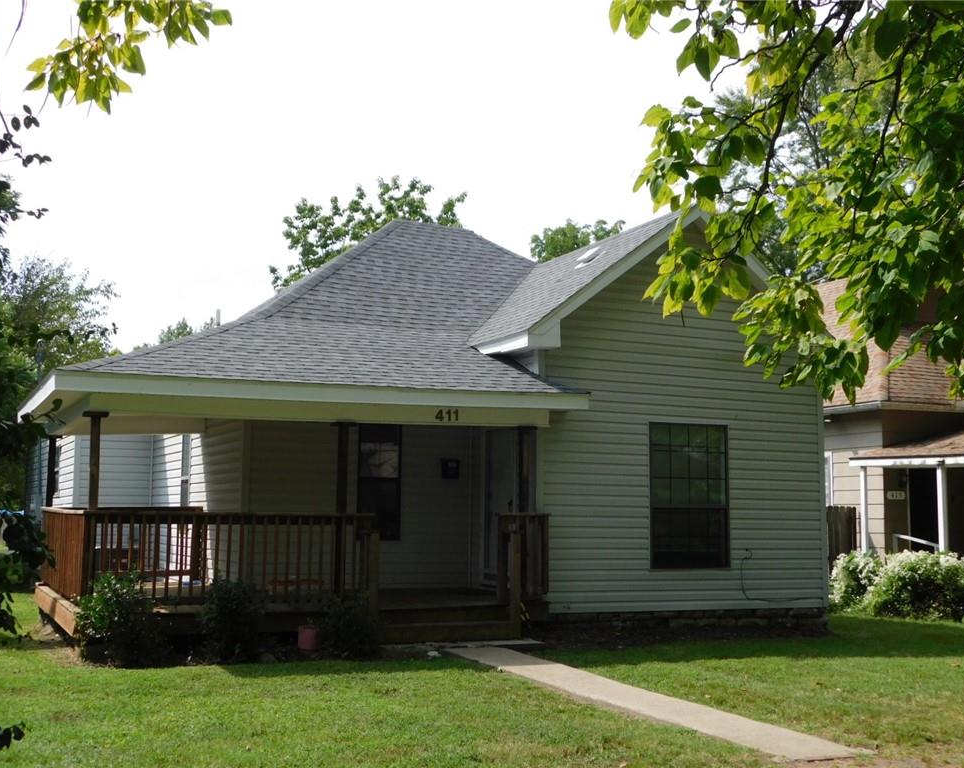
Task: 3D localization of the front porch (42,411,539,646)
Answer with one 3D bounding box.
[{"bbox_3d":[-2.425,1.770,14.460,5.350,2.450,4.400,3,-7,-25],"label":"front porch"}]

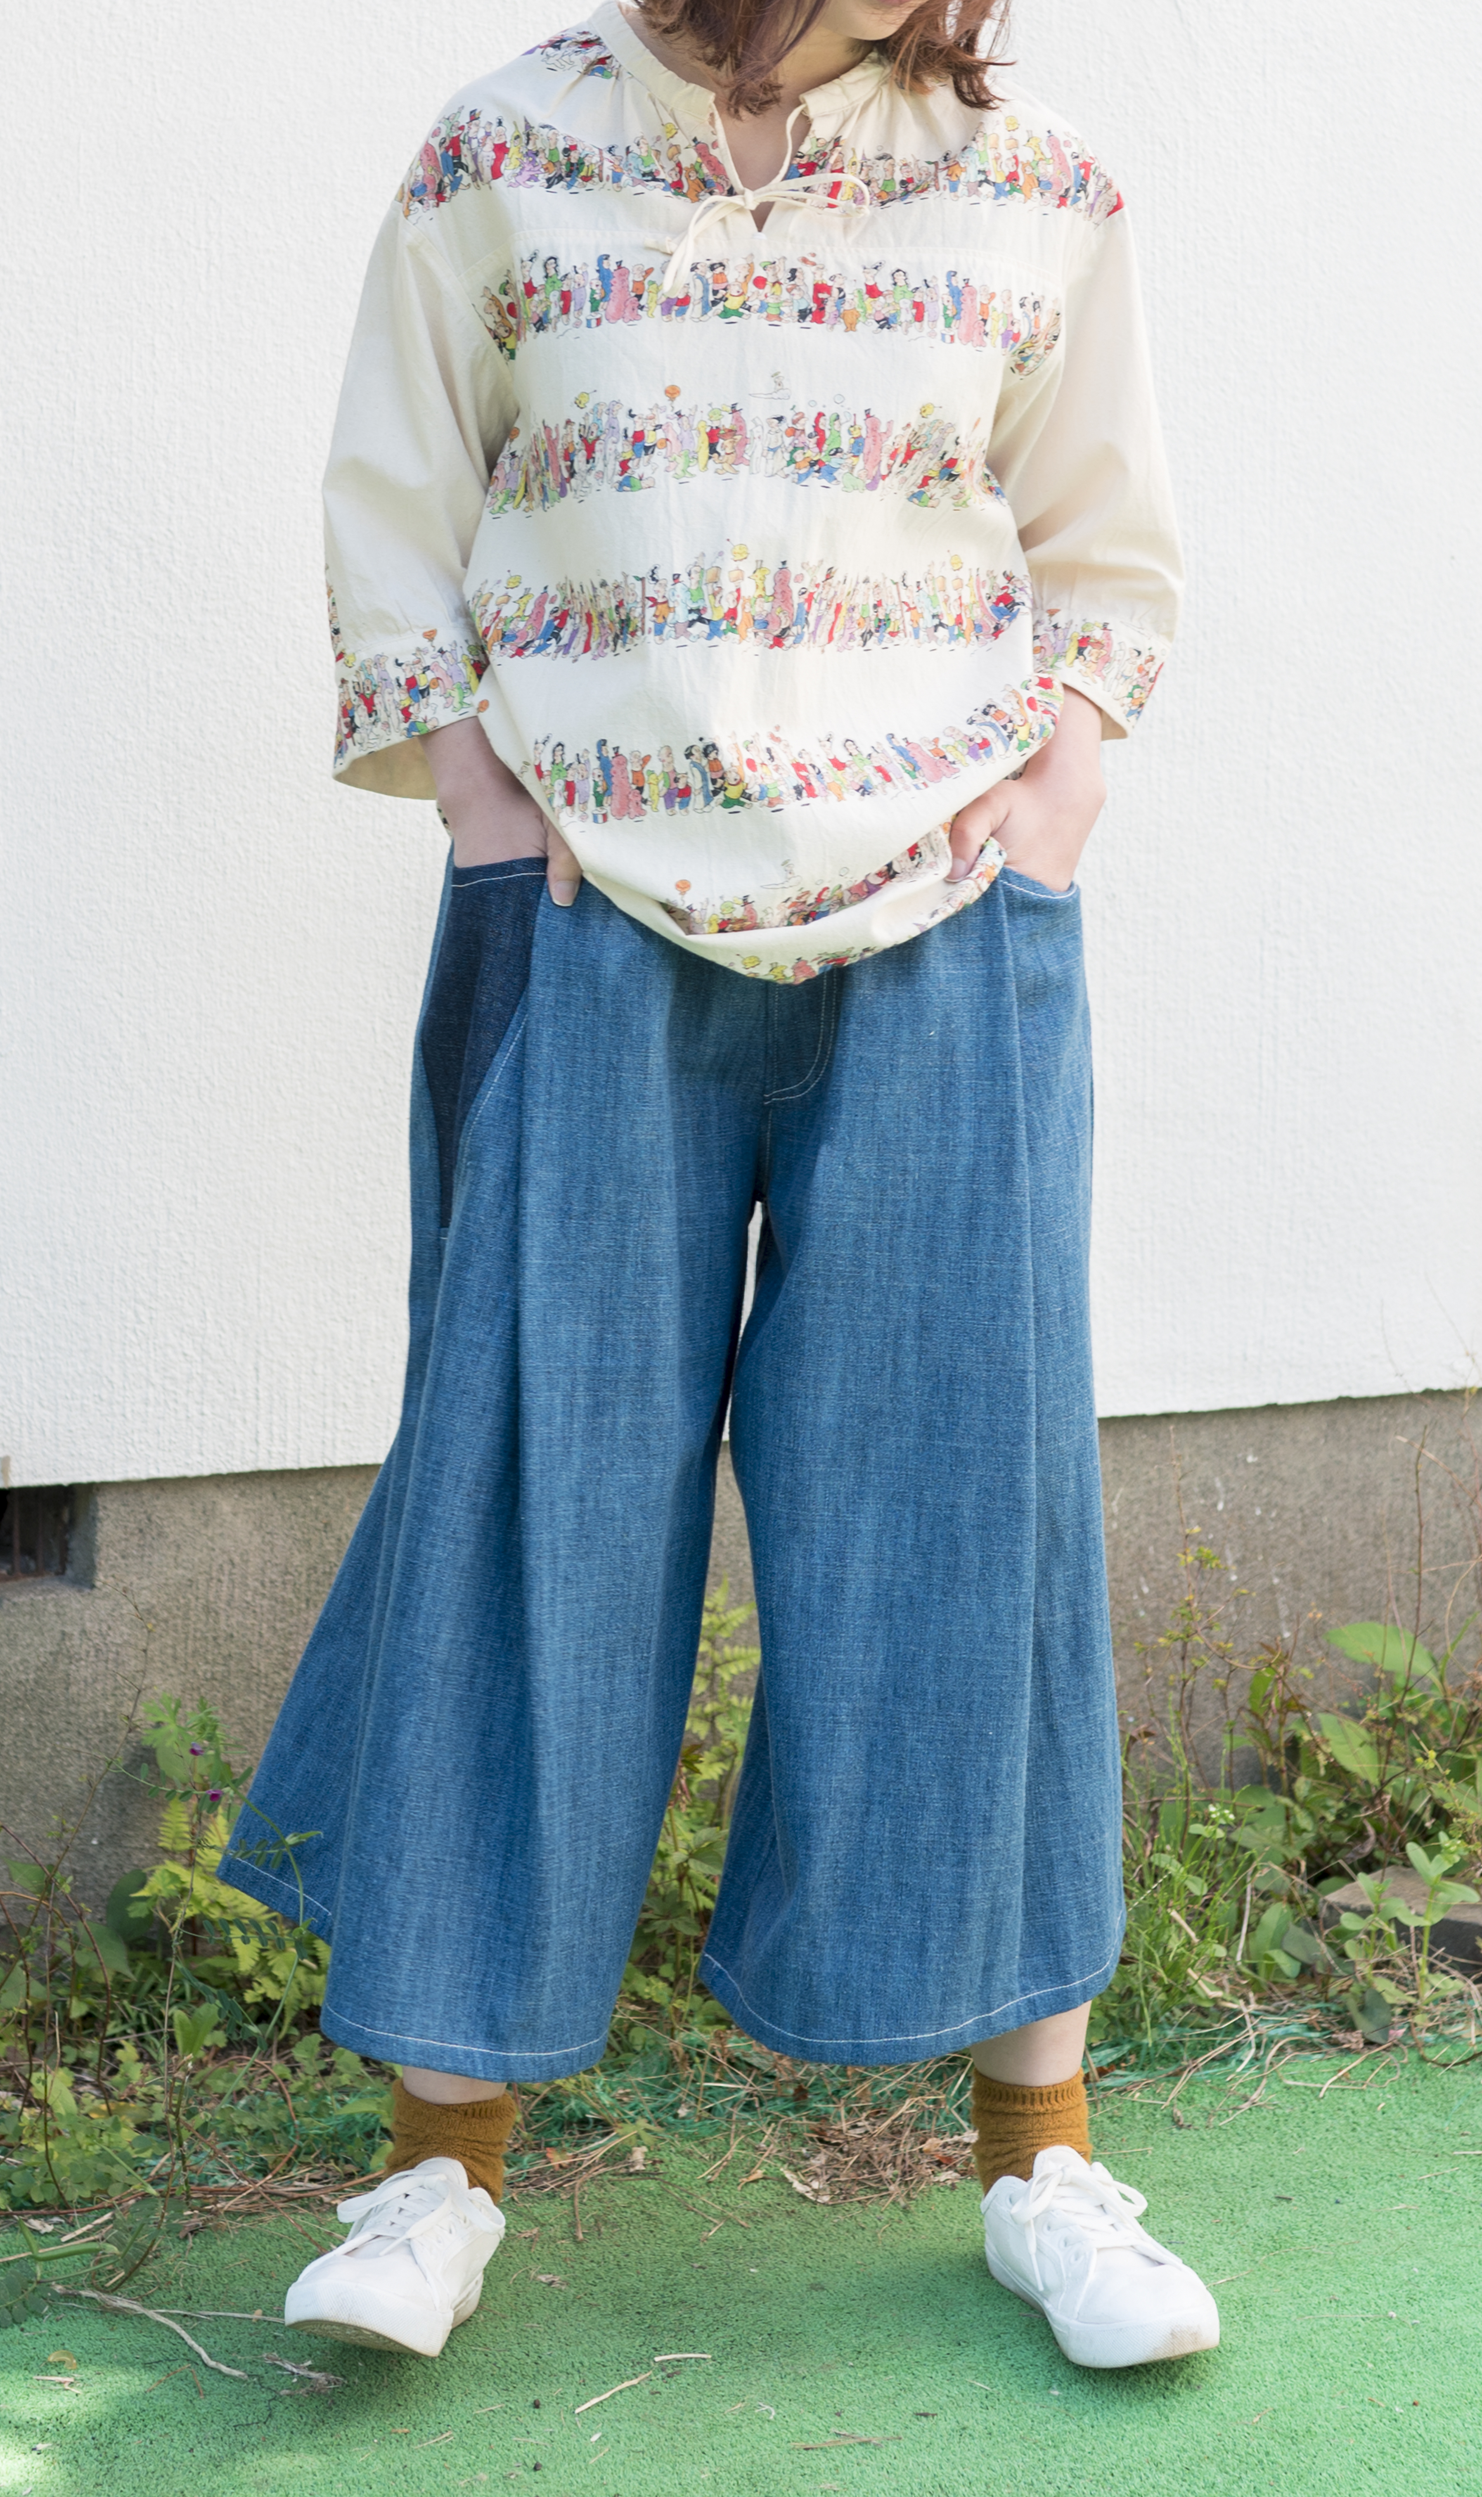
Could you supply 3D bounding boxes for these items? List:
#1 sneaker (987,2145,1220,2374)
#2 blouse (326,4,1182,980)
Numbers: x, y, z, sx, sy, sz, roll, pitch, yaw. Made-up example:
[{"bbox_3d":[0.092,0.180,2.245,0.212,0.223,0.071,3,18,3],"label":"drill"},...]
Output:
[{"bbox_3d":[0.222,0.629,1.550,0.100,0.112,0.247,-1,3,-14],"label":"sneaker"},{"bbox_3d":[0.007,-0.455,1.466,0.530,0.590,0.300,0,3,0],"label":"blouse"}]

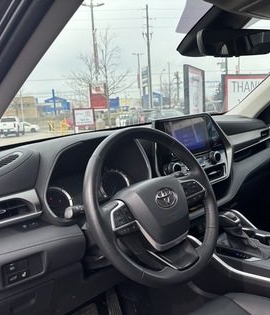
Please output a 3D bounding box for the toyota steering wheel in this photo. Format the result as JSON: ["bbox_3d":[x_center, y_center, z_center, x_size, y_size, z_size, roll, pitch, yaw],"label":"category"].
[{"bbox_3d":[0.049,0.110,0.753,0.378,0.378,0.100,-13,-12,-38],"label":"toyota steering wheel"}]

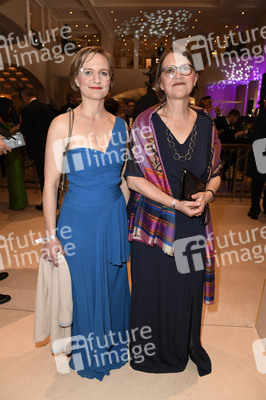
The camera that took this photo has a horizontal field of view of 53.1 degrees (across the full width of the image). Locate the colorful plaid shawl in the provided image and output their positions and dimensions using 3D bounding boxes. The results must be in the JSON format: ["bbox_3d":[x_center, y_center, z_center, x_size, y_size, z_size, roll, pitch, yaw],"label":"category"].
[{"bbox_3d":[0.210,0.062,1.344,0.450,1.000,0.300,-1,16,-3],"label":"colorful plaid shawl"}]

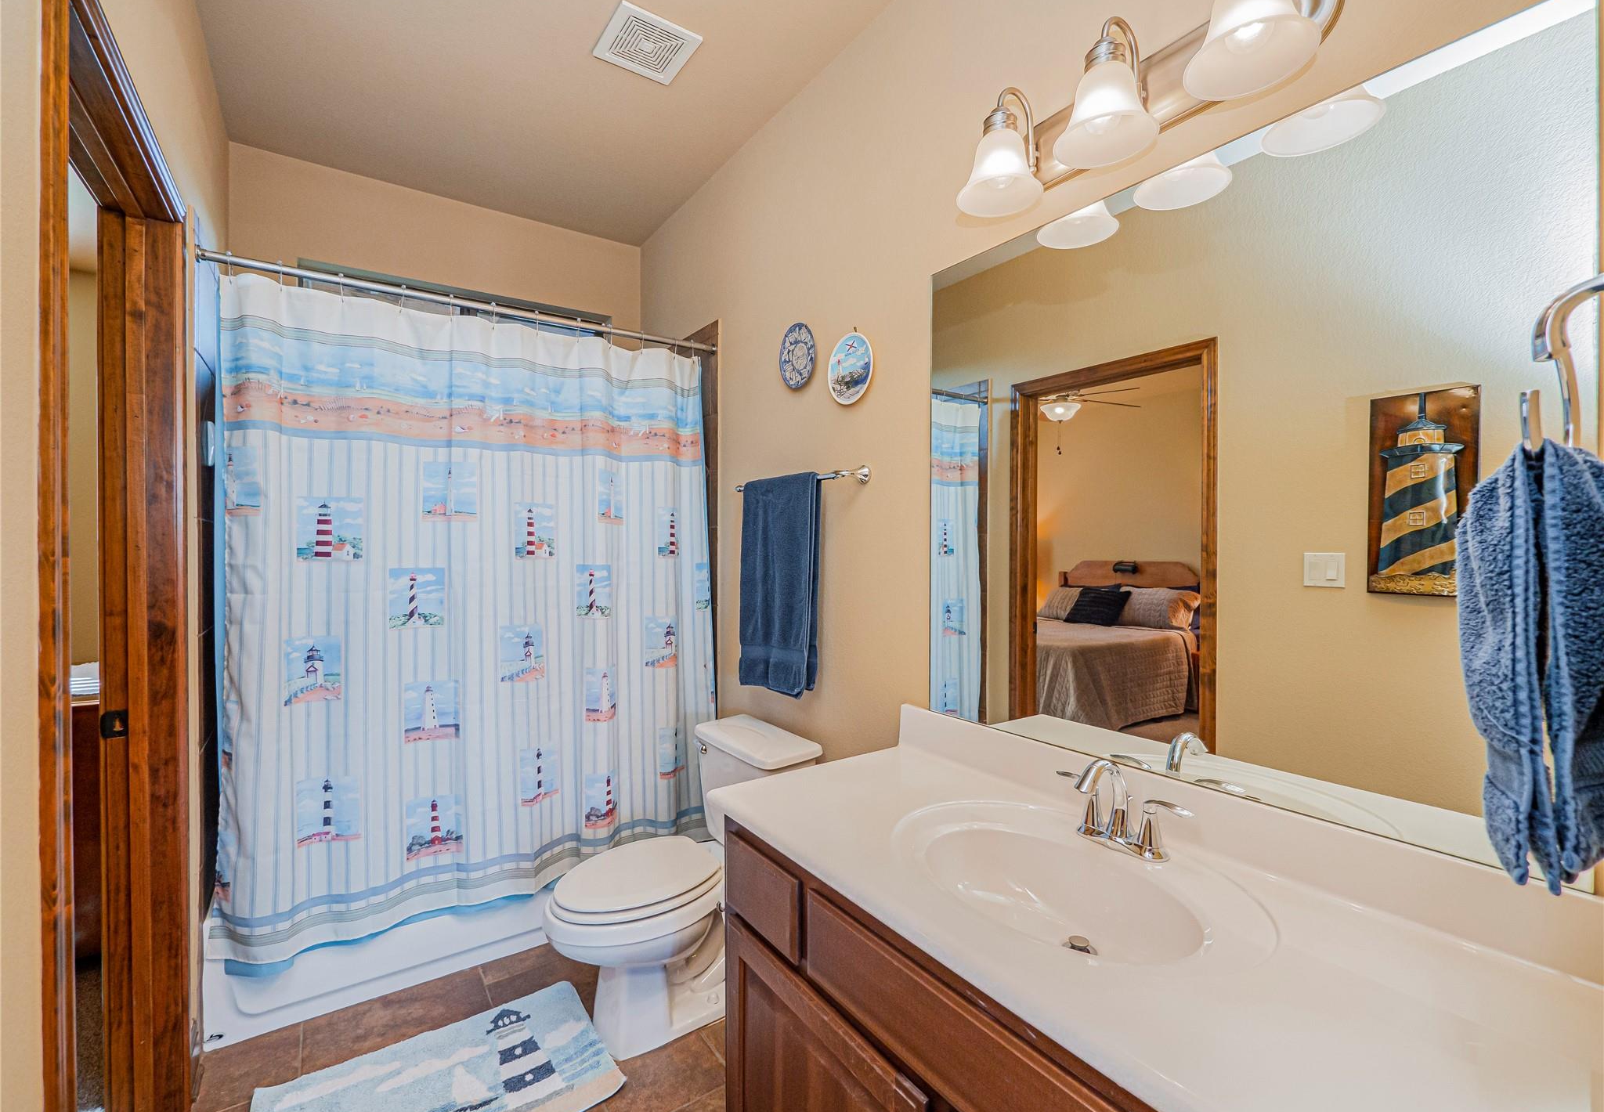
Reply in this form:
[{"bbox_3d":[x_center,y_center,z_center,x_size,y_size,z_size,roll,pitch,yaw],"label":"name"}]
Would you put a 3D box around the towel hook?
[{"bbox_3d":[0.554,-0.138,0.444,0.170,0.145,0.090,0,1,-36],"label":"towel hook"}]

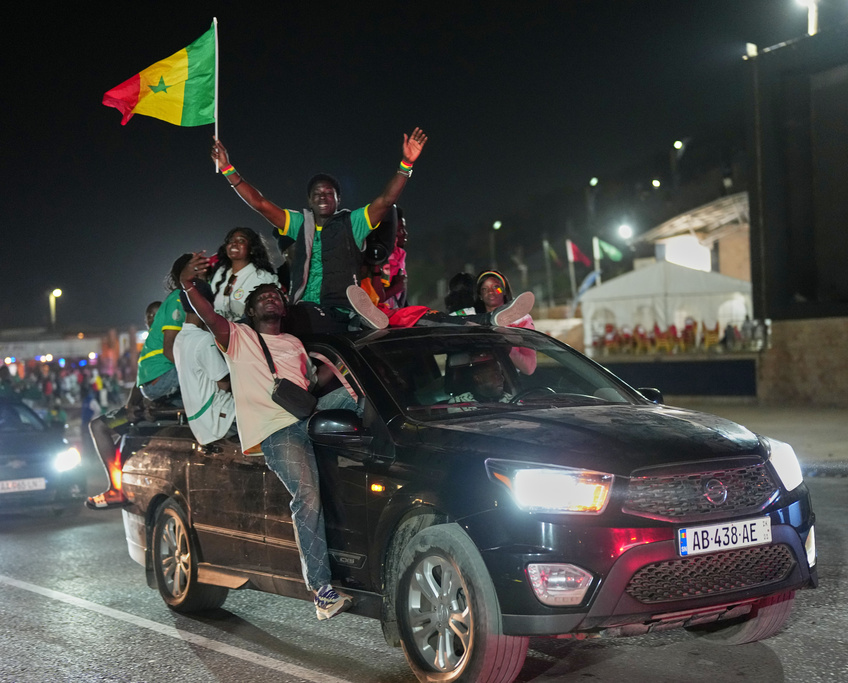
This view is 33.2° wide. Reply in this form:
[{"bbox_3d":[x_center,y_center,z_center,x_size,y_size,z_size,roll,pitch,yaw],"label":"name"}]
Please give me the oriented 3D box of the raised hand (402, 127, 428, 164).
[{"bbox_3d":[-0.048,-1.096,7.950,0.130,0.195,0.070,13,6,1],"label":"raised hand"}]

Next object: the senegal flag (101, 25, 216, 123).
[{"bbox_3d":[-1.512,-1.521,8.100,0.630,0.570,0.220,-2,-1,9],"label":"senegal flag"}]

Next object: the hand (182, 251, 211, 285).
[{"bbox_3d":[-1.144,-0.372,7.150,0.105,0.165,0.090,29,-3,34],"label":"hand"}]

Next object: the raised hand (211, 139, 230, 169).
[{"bbox_3d":[-1.147,-1.055,8.000,0.100,0.180,0.090,-10,3,24],"label":"raised hand"}]

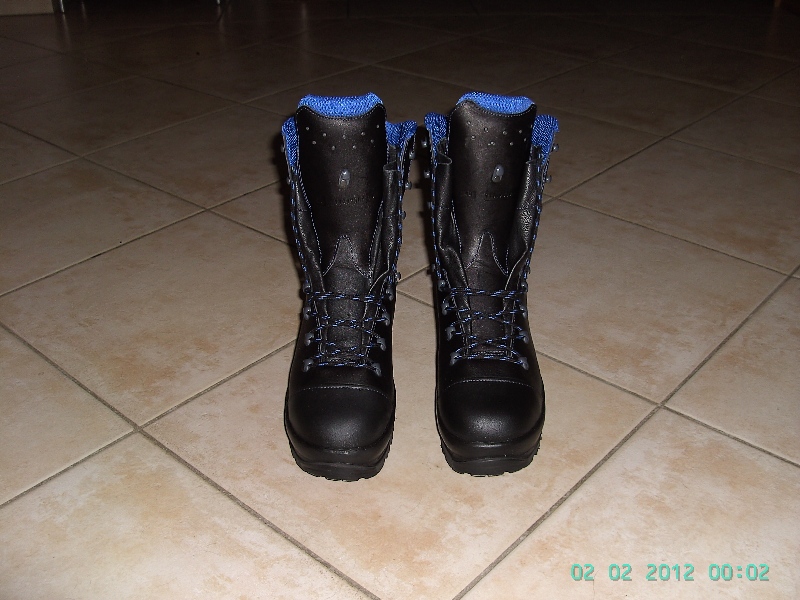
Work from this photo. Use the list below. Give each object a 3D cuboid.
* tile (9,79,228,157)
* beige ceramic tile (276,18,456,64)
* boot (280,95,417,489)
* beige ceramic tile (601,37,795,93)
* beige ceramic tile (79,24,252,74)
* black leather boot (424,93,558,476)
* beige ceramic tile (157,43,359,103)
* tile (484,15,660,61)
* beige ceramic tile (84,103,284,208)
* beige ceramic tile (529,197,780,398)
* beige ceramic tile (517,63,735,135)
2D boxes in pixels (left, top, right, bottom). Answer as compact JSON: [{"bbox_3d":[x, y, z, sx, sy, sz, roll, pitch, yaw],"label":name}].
[{"bbox_3d":[-0.603,-0.401,1.807,0.385,0.010,0.385,24,38,35],"label":"tile"},{"bbox_3d":[-0.089,-0.697,2.339,0.387,0.010,0.387,24,38,36],"label":"beige ceramic tile"},{"bbox_3d":[-0.050,-0.045,0.876,0.138,0.320,0.310,0,30,1],"label":"boot"},{"bbox_3d":[0.752,-0.589,2.136,0.387,0.010,0.387,24,38,36],"label":"beige ceramic tile"},{"bbox_3d":[-0.640,-0.677,2.315,0.387,0.010,0.387,24,38,36],"label":"beige ceramic tile"},{"bbox_3d":[0.087,-0.040,0.852,0.127,0.312,0.305,-1,30,0],"label":"black leather boot"},{"bbox_3d":[-0.347,-0.548,2.053,0.385,0.010,0.385,24,38,35],"label":"beige ceramic tile"},{"bbox_3d":[0.461,-0.717,2.363,0.387,0.010,0.387,24,38,36],"label":"tile"},{"bbox_3d":[-0.316,-0.275,1.584,0.385,0.010,0.385,24,38,35],"label":"beige ceramic tile"},{"bbox_3d":[0.259,-0.022,1.138,0.385,0.010,0.385,24,38,35],"label":"beige ceramic tile"},{"bbox_3d":[0.492,-0.442,1.885,0.387,0.010,0.387,24,38,36],"label":"beige ceramic tile"}]

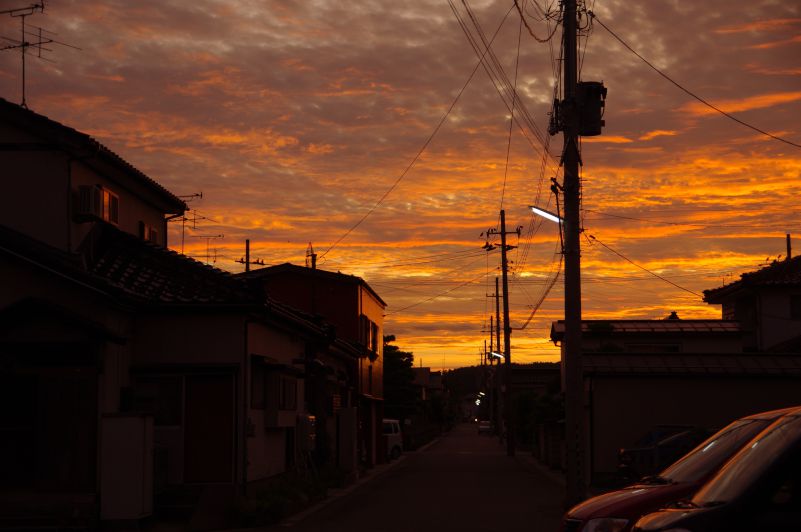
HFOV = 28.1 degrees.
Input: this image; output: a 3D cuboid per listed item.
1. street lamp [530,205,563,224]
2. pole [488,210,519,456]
[{"bbox_3d":[2.628,-0.932,28.800,0.680,0.160,0.160,16,-5,4],"label":"street lamp"},{"bbox_3d":[4.819,3.055,72.546,1.400,11.100,0.600,-1,-6,2],"label":"pole"}]

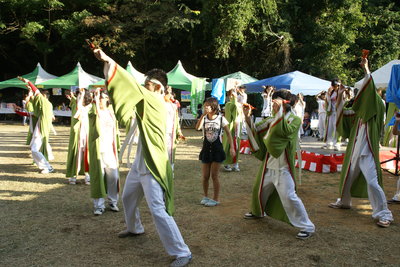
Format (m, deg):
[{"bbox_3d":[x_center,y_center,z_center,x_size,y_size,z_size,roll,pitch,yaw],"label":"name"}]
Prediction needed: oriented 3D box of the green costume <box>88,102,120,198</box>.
[{"bbox_3d":[-1.176,0.214,4.954,0.430,1.200,0.380,1,6,8],"label":"green costume"}]

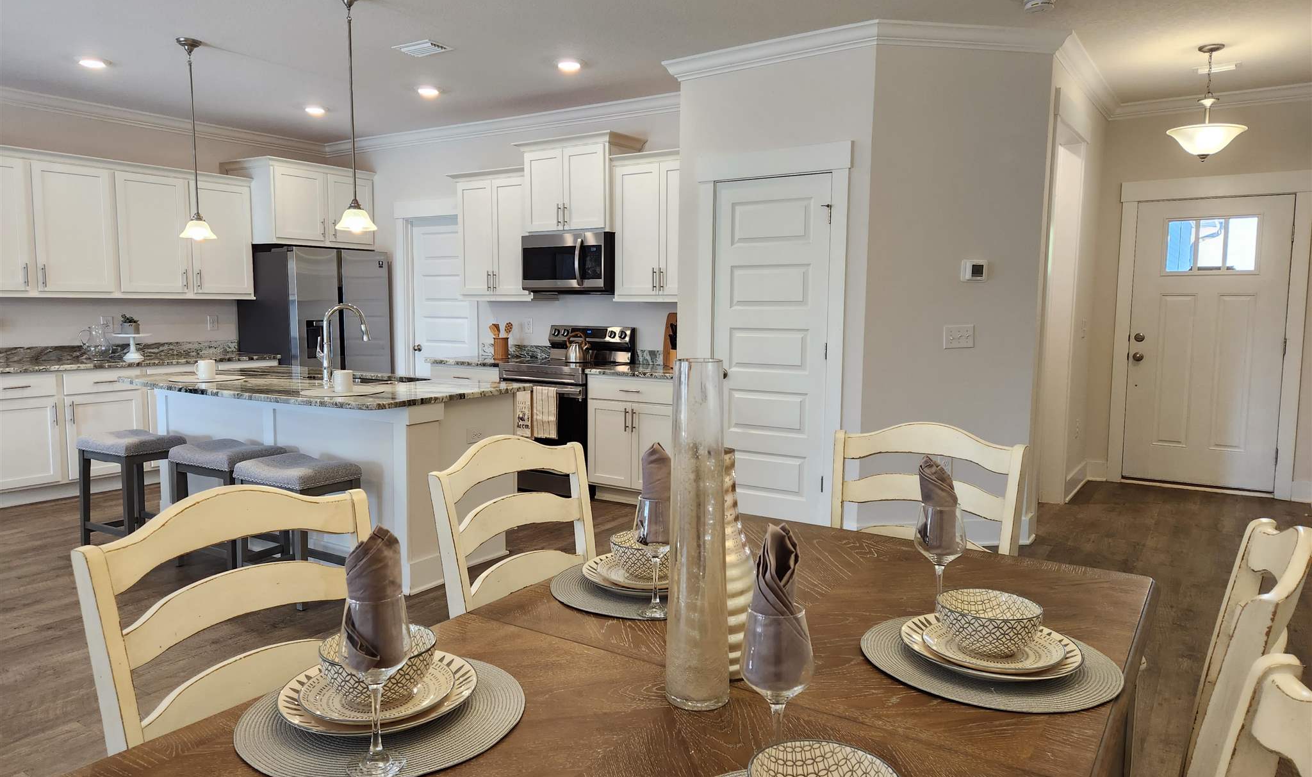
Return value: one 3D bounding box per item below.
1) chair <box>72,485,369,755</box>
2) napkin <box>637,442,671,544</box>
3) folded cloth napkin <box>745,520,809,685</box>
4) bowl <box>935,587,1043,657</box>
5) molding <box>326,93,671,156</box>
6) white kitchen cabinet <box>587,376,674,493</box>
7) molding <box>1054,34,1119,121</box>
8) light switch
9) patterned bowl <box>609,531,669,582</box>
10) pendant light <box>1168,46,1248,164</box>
[{"bbox_3d":[-0.473,0.693,1.319,0.590,1.040,0.492,4,7,33],"label":"chair"},{"bbox_3d":[0.002,0.187,1.522,0.058,0.180,0.063,4,7,33],"label":"napkin"},{"bbox_3d":[0.137,0.247,0.984,0.068,0.188,0.062,1,6,8],"label":"folded cloth napkin"},{"bbox_3d":[0.517,0.369,1.359,0.152,0.069,0.152,0,6,0],"label":"bowl"},{"bbox_3d":[-1.344,-2.057,6.944,4.080,0.110,0.085,4,7,34],"label":"molding"},{"bbox_3d":[0.012,0.286,5.883,0.690,0.820,0.615,4,7,34],"label":"white kitchen cabinet"},{"bbox_3d":[2.772,-1.939,5.538,0.085,0.097,2.110,4,7,33],"label":"molding"},{"bbox_3d":[1.629,-0.274,4.671,0.162,0.114,0.014,-1,6,-11],"label":"light switch"},{"bbox_3d":[-0.016,0.331,1.720,0.152,0.069,0.152,0,6,0],"label":"patterned bowl"},{"bbox_3d":[3.074,-1.576,4.855,0.395,0.619,0.395,4,7,34],"label":"pendant light"}]

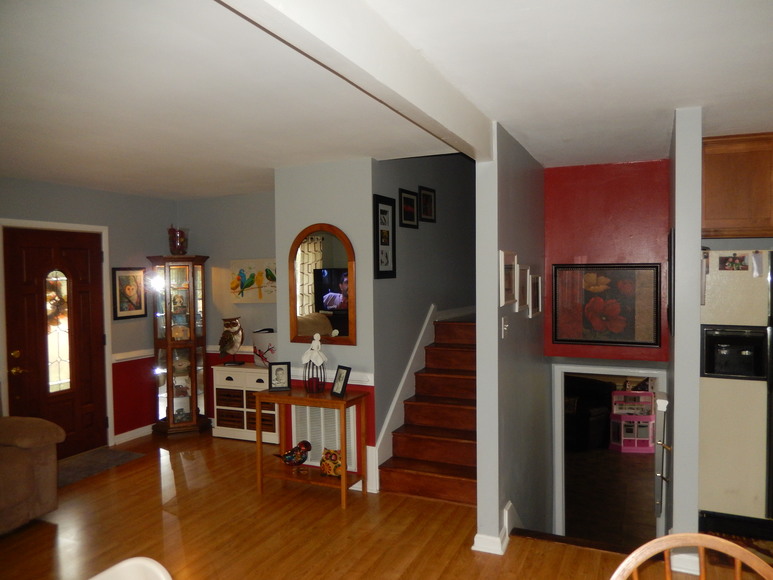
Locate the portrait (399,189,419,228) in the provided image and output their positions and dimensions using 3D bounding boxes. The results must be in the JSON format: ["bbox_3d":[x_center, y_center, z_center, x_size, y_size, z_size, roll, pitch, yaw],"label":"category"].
[{"bbox_3d":[0.194,-0.681,4.730,0.025,0.310,0.390,0,2,25],"label":"portrait"}]

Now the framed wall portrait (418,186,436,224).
[{"bbox_3d":[0.377,-0.769,5.086,0.022,0.312,0.400,0,2,25],"label":"framed wall portrait"}]

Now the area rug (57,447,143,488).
[{"bbox_3d":[-2.617,1.516,4.780,0.510,0.010,0.930,0,2,25],"label":"area rug"}]

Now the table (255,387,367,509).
[{"bbox_3d":[-0.554,1.139,4.143,0.800,0.750,0.330,0,2,25],"label":"table"}]

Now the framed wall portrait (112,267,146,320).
[{"bbox_3d":[-2.529,0.033,5.513,0.025,0.490,0.380,0,2,25],"label":"framed wall portrait"}]

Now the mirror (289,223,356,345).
[{"bbox_3d":[-0.499,-0.045,4.303,0.600,0.925,0.035,0,2,25],"label":"mirror"}]

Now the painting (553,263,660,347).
[{"bbox_3d":[1.731,0.119,4.430,0.790,0.650,0.030,0,2,25],"label":"painting"}]

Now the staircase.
[{"bbox_3d":[0.610,0.910,4.515,0.900,1.160,1.260,0,2,25],"label":"staircase"}]

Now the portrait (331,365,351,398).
[{"bbox_3d":[-0.319,0.666,4.039,0.030,0.213,0.150,21,-12,-38],"label":"portrait"}]

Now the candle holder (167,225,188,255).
[{"bbox_3d":[-2.182,-0.513,5.830,0.220,0.310,0.220,0,2,25],"label":"candle holder"}]

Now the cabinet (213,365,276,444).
[{"bbox_3d":[-1.348,1.127,5.574,0.790,0.700,0.270,0,2,25],"label":"cabinet"}]

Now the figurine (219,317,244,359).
[{"bbox_3d":[-1.585,0.501,5.709,0.200,0.440,0.220,-3,3,-42],"label":"figurine"}]

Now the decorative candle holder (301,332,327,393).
[{"bbox_3d":[-0.528,0.542,4.167,0.195,0.436,0.190,-1,2,0],"label":"decorative candle holder"}]

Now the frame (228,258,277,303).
[{"bbox_3d":[-1.278,-0.085,5.658,0.700,0.440,0.035,0,2,25],"label":"frame"}]

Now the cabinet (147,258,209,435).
[{"bbox_3d":[-2.167,0.567,5.941,0.620,1.810,0.440,-1,2,-20],"label":"cabinet"}]

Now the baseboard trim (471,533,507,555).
[{"bbox_3d":[0.628,1.484,3.340,0.185,0.095,0.190,0,2,25],"label":"baseboard trim"}]

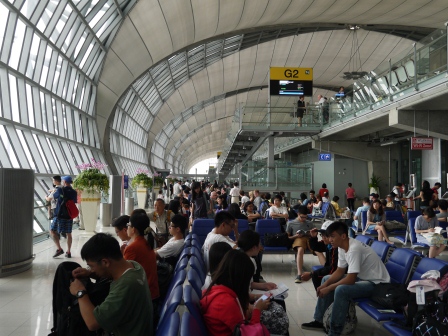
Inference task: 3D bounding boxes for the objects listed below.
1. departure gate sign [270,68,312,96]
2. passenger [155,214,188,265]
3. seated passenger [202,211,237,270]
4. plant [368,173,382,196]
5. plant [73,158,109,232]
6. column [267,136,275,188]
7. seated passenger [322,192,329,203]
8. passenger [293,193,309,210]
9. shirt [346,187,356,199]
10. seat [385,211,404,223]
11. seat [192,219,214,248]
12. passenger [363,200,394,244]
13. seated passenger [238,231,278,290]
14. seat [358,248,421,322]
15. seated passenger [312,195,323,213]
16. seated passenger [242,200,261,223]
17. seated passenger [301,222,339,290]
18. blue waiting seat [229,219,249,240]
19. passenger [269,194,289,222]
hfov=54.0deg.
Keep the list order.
[{"bbox_3d":[3.470,-4.453,22.759,2.180,1.460,0.220,0,-2,-3],"label":"departure gate sign"},{"bbox_3d":[-0.740,1.134,4.965,0.780,1.220,0.520,0,-2,-3],"label":"passenger"},{"bbox_3d":[0.098,1.127,5.050,0.800,1.280,0.520,0,-2,-5],"label":"seated passenger"},{"bbox_3d":[8.608,1.347,25.000,0.740,2.020,0.740,0,-2,-2],"label":"plant"},{"bbox_3d":[-4.270,0.874,14.079,1.100,2.330,1.020,0,-2,-3],"label":"plant"},{"bbox_3d":[2.407,0.349,22.300,0.320,3.840,0.320,0,-2,-2],"label":"column"},{"bbox_3d":[3.995,1.524,16.710,0.750,1.180,0.500,0,-2,-3],"label":"seated passenger"},{"bbox_3d":[2.454,1.439,14.400,0.800,1.200,0.500,0,-2,7],"label":"passenger"},{"bbox_3d":[6.799,1.325,23.500,0.460,0.600,0.270,0,-2,-2],"label":"shirt"},{"bbox_3d":[4.132,1.475,10.657,0.550,0.900,0.650,0,-2,-3],"label":"seat"},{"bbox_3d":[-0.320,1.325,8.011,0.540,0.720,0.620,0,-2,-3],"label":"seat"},{"bbox_3d":[3.446,1.319,9.750,0.520,1.170,0.780,0,-2,-1],"label":"passenger"},{"bbox_3d":[0.255,1.180,4.388,0.780,1.130,0.500,0,-2,-3],"label":"seated passenger"},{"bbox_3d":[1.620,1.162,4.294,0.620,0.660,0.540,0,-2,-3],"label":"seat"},{"bbox_3d":[3.151,1.519,15.862,0.750,1.140,0.500,0,-2,-3],"label":"seated passenger"},{"bbox_3d":[0.600,1.310,9.600,0.500,1.180,0.750,0,-2,-9],"label":"seated passenger"},{"bbox_3d":[1.309,1.200,5.248,0.780,1.150,0.550,0,-2,-3],"label":"seated passenger"},{"bbox_3d":[0.222,1.387,7.800,0.520,0.920,0.660,0,-2,-2],"label":"blue waiting seat"},{"bbox_3d":[1.320,1.302,10.663,0.500,1.260,0.900,0,-2,-3],"label":"passenger"}]

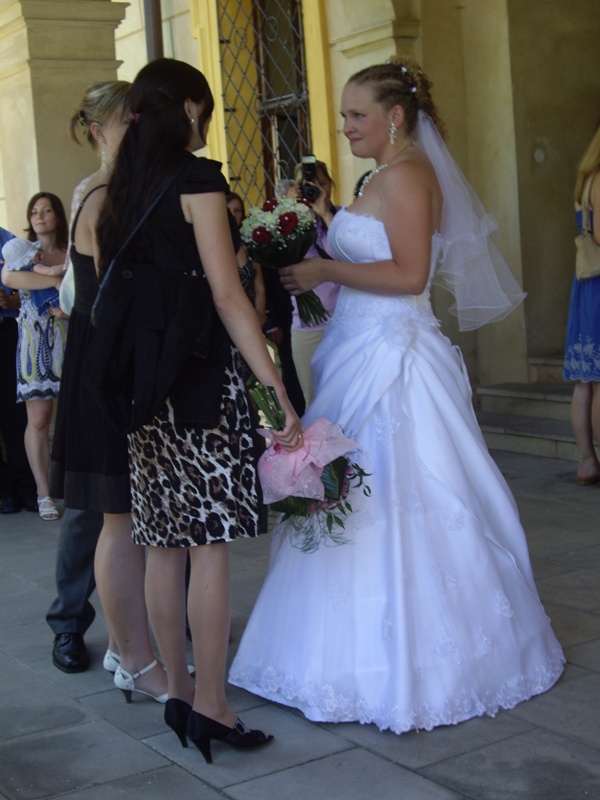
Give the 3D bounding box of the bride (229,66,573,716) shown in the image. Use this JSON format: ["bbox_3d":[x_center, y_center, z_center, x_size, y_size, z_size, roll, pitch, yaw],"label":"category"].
[{"bbox_3d":[0.226,-0.060,3.552,0.980,1.743,0.920,-4,6,-6],"label":"bride"}]

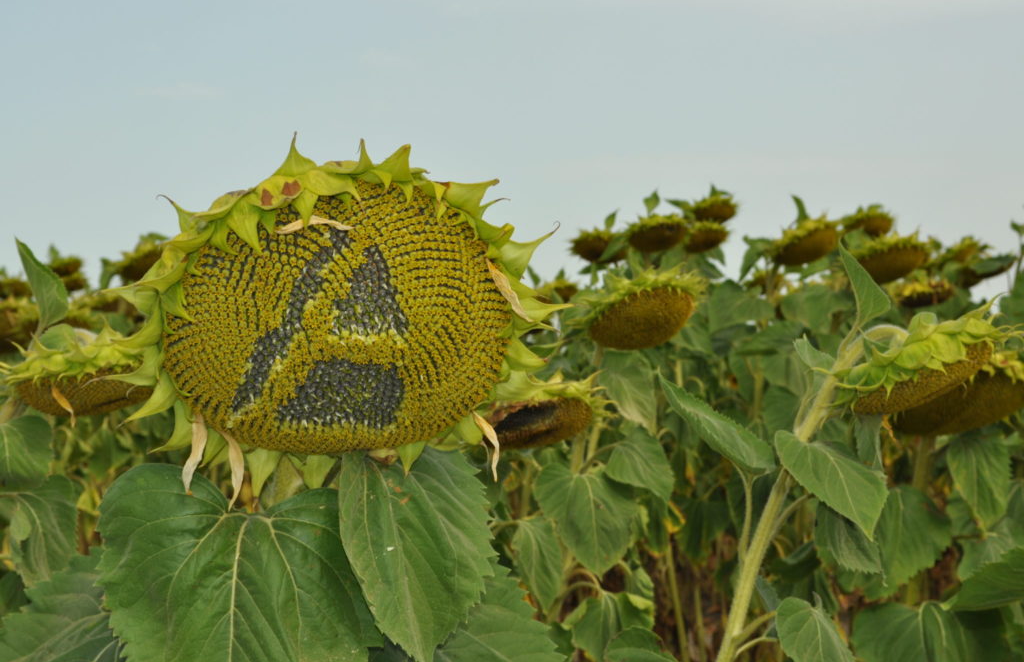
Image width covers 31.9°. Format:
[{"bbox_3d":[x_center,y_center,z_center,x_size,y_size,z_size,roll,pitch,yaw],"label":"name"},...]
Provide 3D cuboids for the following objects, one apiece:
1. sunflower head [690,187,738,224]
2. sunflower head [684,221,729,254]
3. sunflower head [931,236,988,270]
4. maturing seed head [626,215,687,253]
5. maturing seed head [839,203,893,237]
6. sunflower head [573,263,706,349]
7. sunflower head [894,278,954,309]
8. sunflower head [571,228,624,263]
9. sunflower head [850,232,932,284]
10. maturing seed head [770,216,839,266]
[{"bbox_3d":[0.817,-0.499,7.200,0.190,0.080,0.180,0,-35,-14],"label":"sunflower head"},{"bbox_3d":[0.776,-0.371,7.100,0.175,0.075,0.165,0,-35,-20],"label":"sunflower head"},{"bbox_3d":[1.781,-0.316,7.139,0.220,0.079,0.209,-22,-34,0],"label":"sunflower head"},{"bbox_3d":[0.555,-0.374,6.884,0.220,0.079,0.209,-8,-34,0],"label":"maturing seed head"},{"bbox_3d":[1.441,-0.452,7.268,0.210,0.076,0.199,-15,-34,0],"label":"maturing seed head"},{"bbox_3d":[0.238,-0.047,3.375,0.240,0.086,0.228,-18,-33,0],"label":"sunflower head"},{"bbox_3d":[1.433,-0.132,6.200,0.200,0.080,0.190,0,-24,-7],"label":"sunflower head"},{"bbox_3d":[0.361,-0.363,7.548,0.220,0.079,0.209,3,-34,0],"label":"sunflower head"},{"bbox_3d":[1.102,-0.214,5.223,0.225,0.081,0.214,-17,-33,0],"label":"sunflower head"},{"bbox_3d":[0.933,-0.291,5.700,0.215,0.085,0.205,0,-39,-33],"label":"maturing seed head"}]

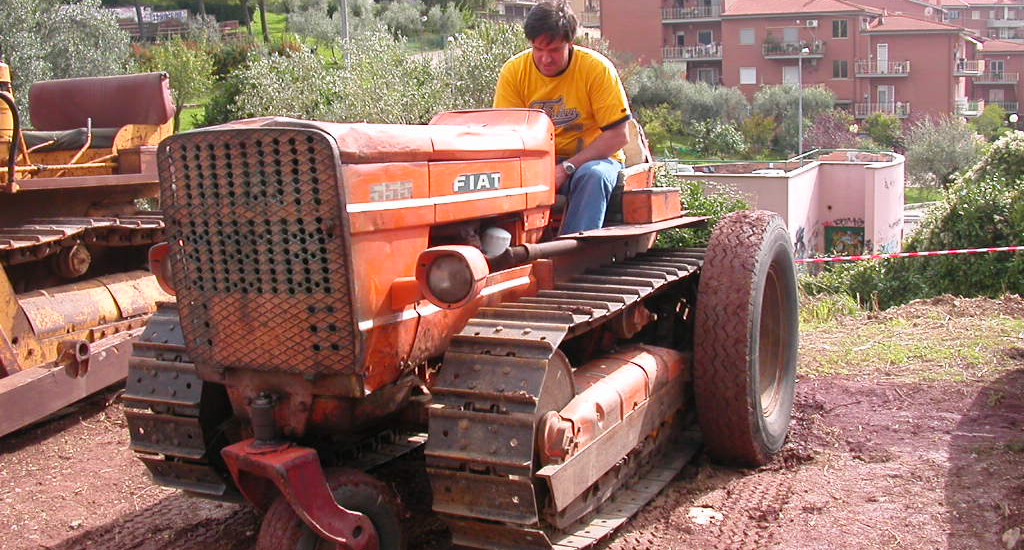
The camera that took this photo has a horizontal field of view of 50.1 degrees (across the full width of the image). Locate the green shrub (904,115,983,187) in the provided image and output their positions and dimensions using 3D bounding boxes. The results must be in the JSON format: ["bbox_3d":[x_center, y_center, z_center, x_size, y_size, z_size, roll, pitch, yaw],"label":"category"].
[{"bbox_3d":[16.992,-4.852,43.000,3.200,2.950,3.000,2,12,22],"label":"green shrub"}]

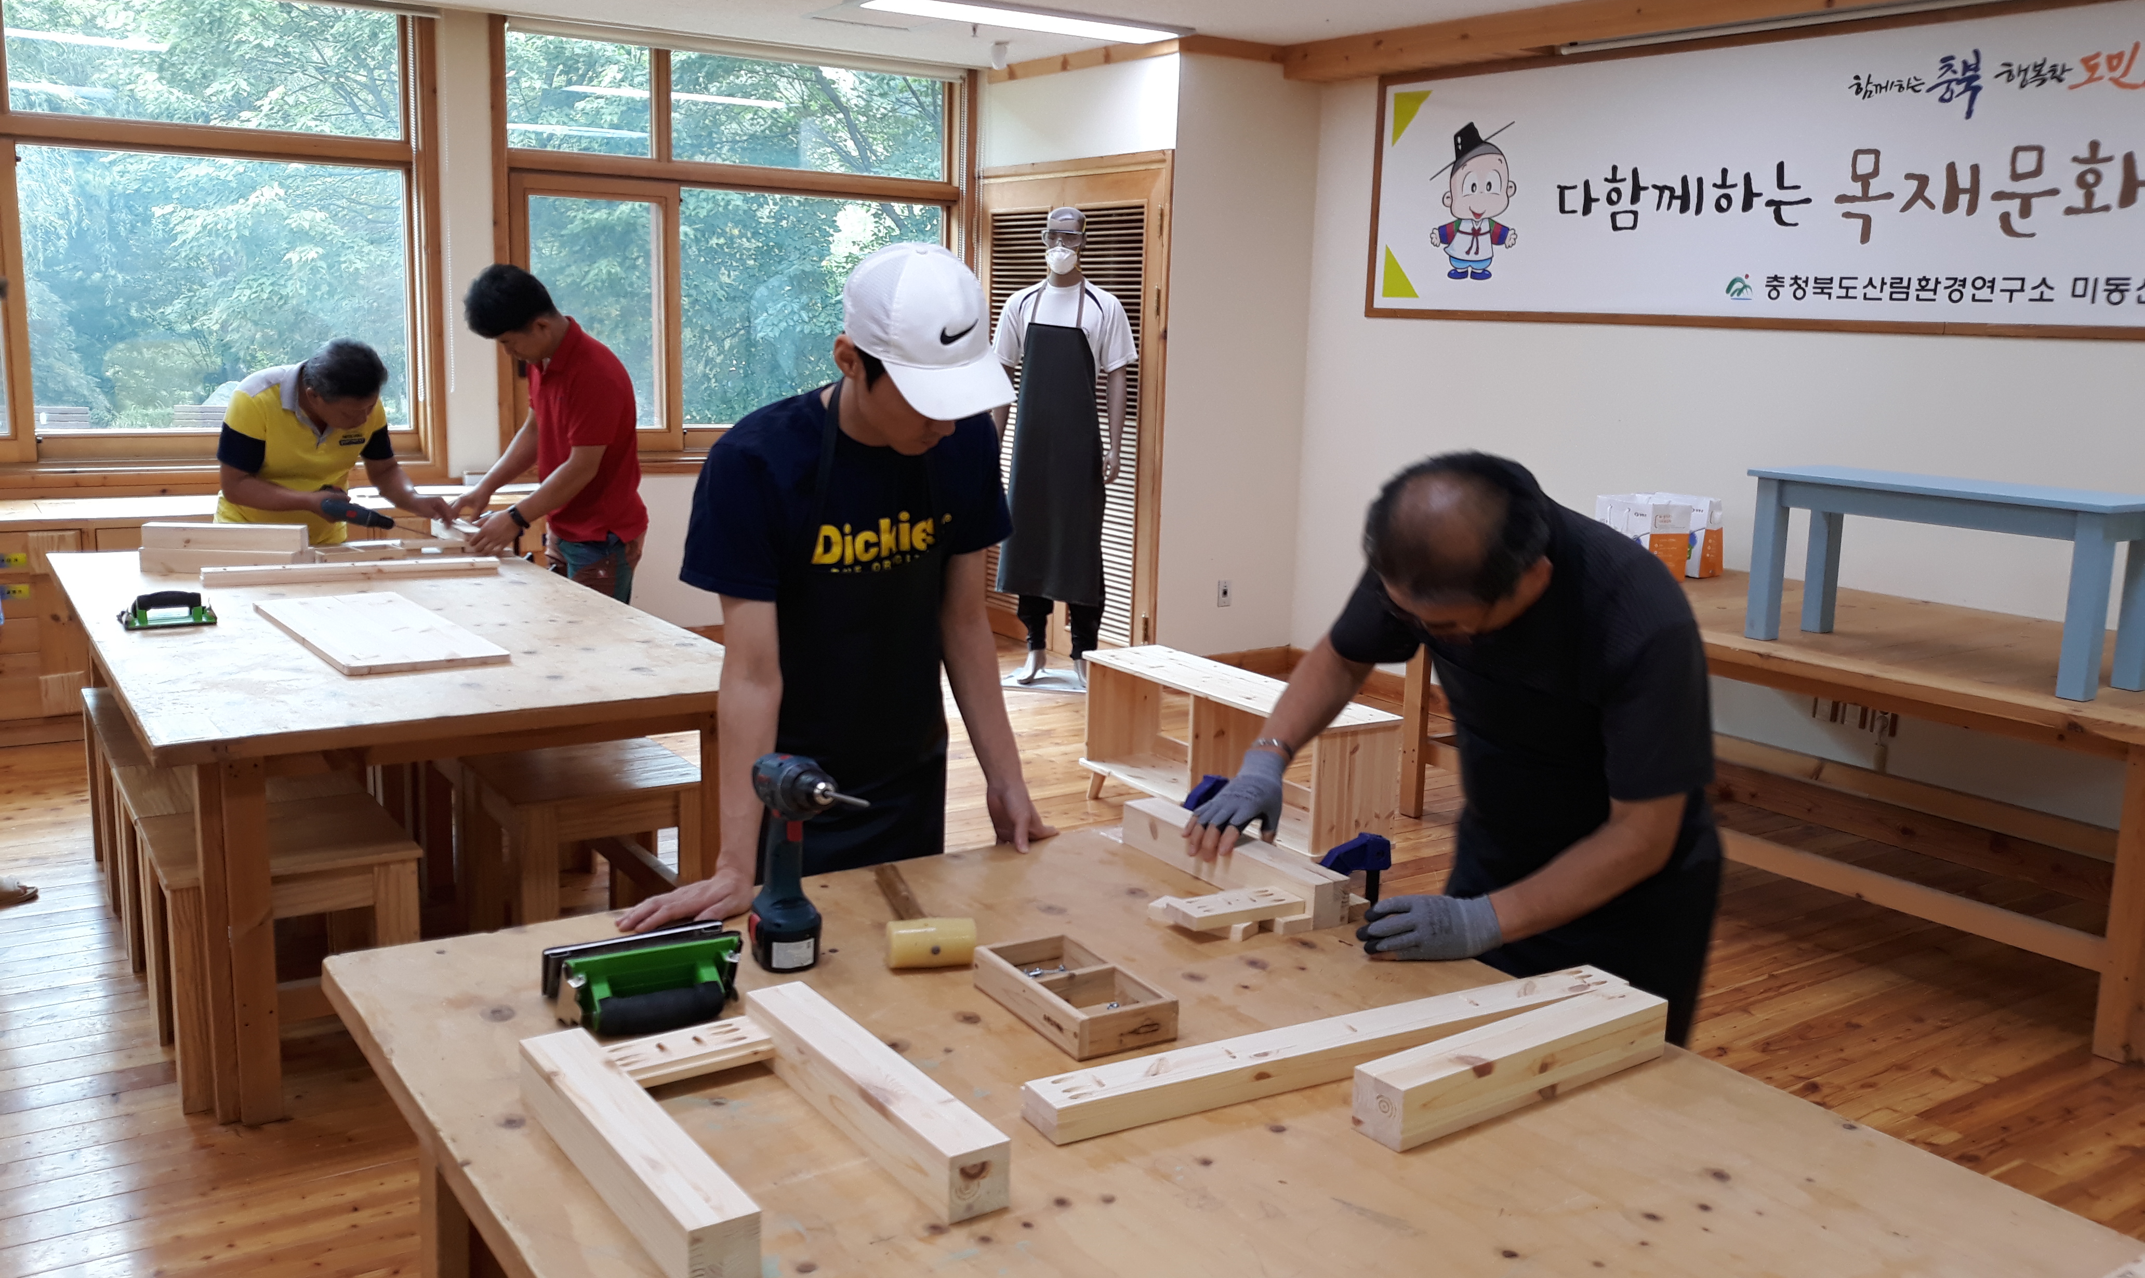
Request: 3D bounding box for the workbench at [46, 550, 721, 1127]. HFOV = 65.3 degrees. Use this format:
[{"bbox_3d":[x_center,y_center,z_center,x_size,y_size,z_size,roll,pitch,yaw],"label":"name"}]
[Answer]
[{"bbox_3d":[-1.750,0.274,4.196,1.205,0.711,2.440,-5,13,-34],"label":"workbench"}]

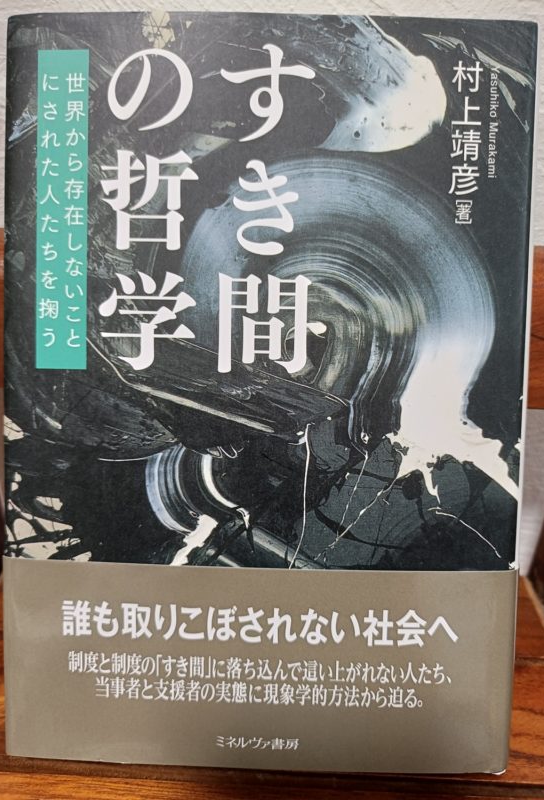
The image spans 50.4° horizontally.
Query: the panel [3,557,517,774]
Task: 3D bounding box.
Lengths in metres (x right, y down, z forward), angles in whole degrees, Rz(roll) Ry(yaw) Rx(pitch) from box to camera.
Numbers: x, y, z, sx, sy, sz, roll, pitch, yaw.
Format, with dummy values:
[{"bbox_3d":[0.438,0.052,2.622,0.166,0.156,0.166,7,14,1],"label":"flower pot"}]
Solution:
[{"bbox_3d":[-0.004,0.069,0.160,0.132,0.053,0.018,1,2,1],"label":"panel"}]

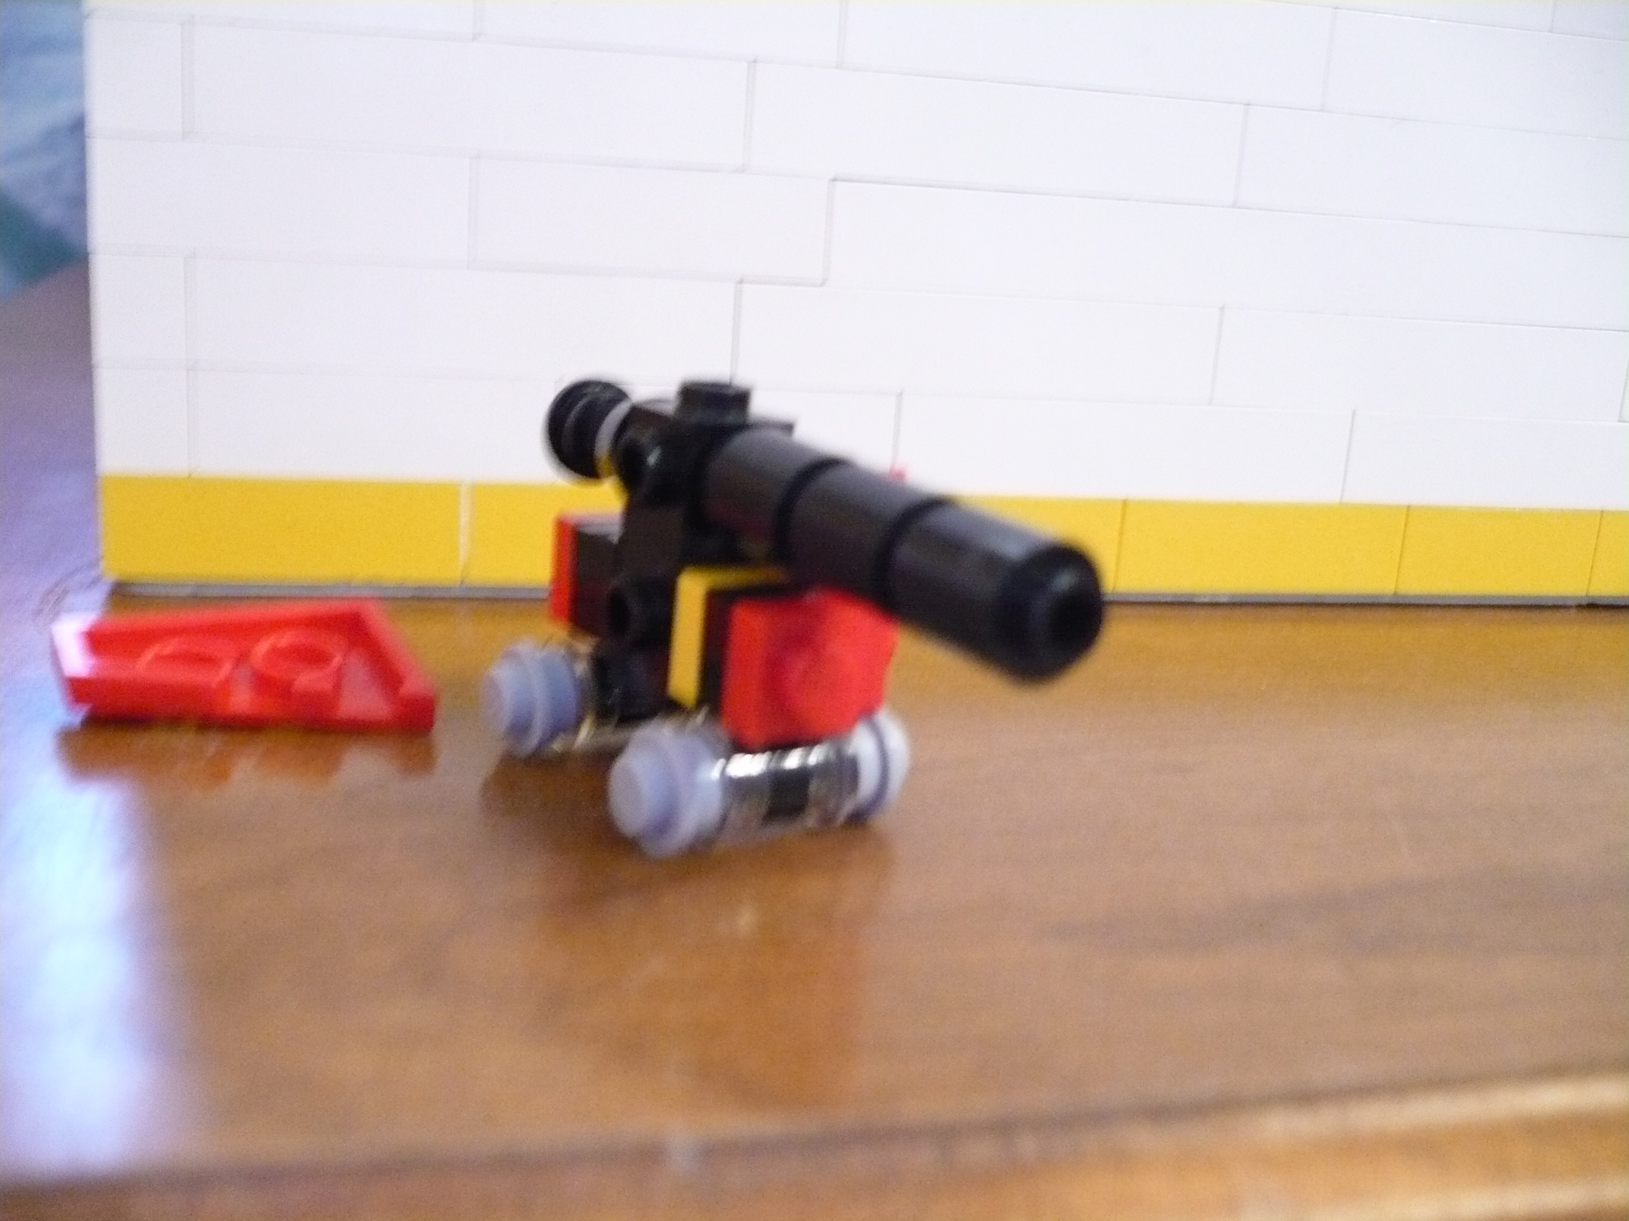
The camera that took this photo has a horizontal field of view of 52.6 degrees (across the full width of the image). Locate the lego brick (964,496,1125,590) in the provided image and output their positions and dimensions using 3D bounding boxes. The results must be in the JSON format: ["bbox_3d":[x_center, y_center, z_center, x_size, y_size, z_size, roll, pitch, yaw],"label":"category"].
[{"bbox_3d":[0.014,-0.008,0.165,0.032,0.010,0.008,0,15,-13],"label":"lego brick"}]

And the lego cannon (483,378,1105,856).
[{"bbox_3d":[-0.004,0.000,0.110,0.020,0.028,0.050,-10,23,-37],"label":"lego cannon"}]

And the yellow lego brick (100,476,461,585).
[{"bbox_3d":[-0.048,-0.009,0.151,0.032,0.010,0.008,0,15,-13],"label":"yellow lego brick"}]

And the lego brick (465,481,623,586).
[{"bbox_3d":[-0.017,-0.008,0.158,0.032,0.010,0.008,0,15,-13],"label":"lego brick"}]

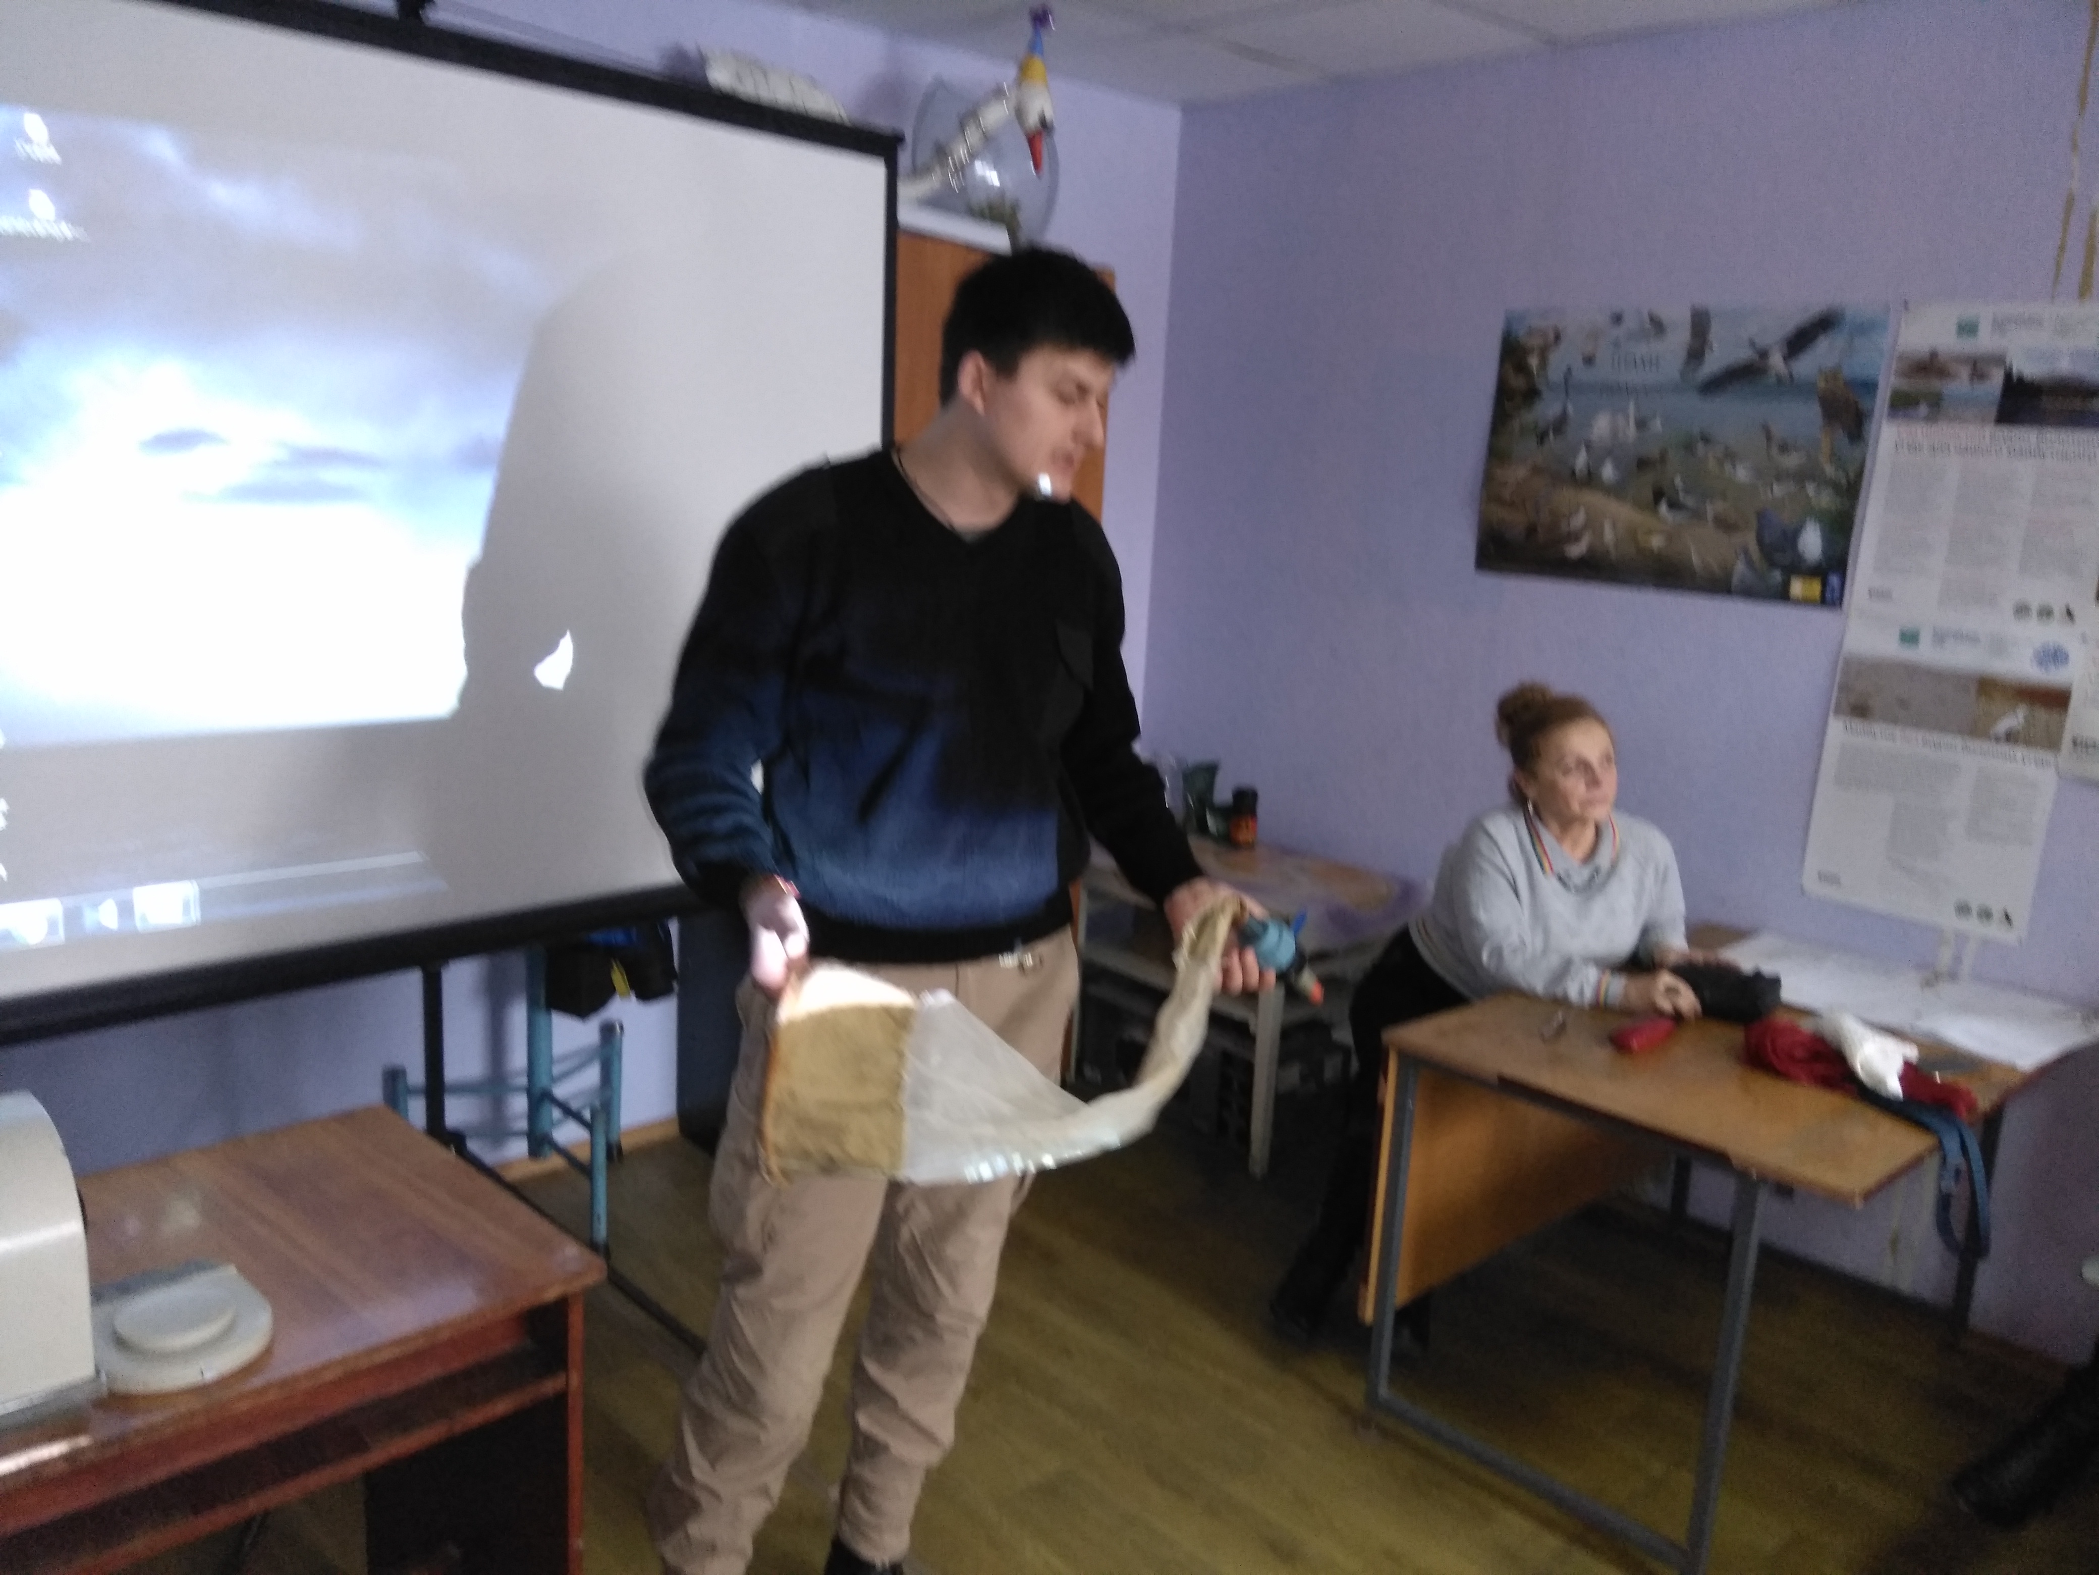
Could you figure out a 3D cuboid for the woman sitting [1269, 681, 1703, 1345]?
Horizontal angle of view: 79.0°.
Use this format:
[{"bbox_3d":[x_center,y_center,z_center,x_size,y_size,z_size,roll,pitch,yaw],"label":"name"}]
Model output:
[{"bbox_3d":[0.910,0.445,2.476,0.620,1.260,0.580,13,17,37],"label":"woman sitting"}]

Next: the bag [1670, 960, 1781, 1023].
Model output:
[{"bbox_3d":[1.235,0.363,2.350,0.180,0.080,0.100,13,17,37],"label":"bag"}]

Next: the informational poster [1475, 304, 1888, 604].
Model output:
[{"bbox_3d":[1.370,-0.752,2.850,0.800,0.600,0.020,13,17,37],"label":"informational poster"}]

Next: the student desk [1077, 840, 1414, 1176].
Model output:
[{"bbox_3d":[0.500,0.540,3.400,0.640,0.610,0.660,13,17,37],"label":"student desk"}]

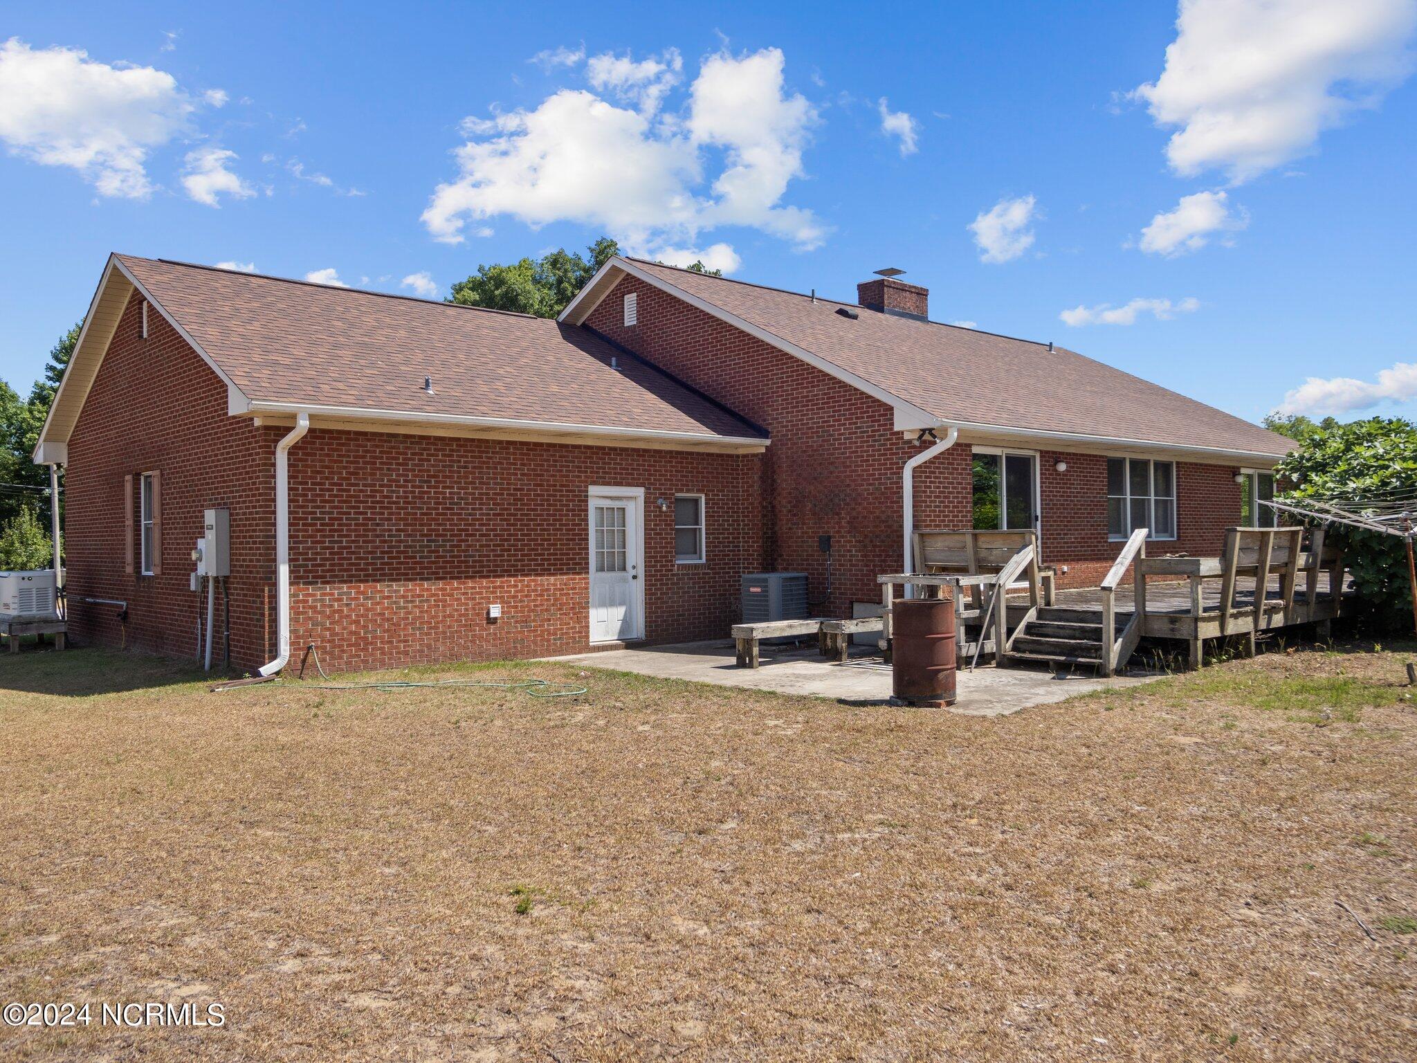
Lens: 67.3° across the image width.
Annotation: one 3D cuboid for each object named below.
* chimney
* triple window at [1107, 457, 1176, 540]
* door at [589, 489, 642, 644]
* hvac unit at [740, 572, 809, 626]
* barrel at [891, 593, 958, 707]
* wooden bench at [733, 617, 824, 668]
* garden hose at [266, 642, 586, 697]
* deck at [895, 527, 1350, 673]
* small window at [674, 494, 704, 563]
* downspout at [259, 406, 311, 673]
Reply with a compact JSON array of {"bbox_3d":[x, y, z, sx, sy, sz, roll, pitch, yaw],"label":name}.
[{"bbox_3d":[4.238,-5.348,24.369,1.600,1.120,0.780,-1,0,-42],"label":"chimney"},{"bbox_3d":[7.624,-0.540,18.704,2.600,1.430,0.110,-1,0,-42],"label":"triple window"},{"bbox_3d":[-1.298,0.509,15.088,0.960,2.120,0.120,-1,0,-42],"label":"door"},{"bbox_3d":[0.931,1.071,15.045,0.740,0.950,0.740,-1,0,-42],"label":"hvac unit"},{"bbox_3d":[2.000,1.096,9.850,0.590,0.900,0.590,-1,0,0],"label":"barrel"},{"bbox_3d":[0.882,1.386,13.297,1.300,0.500,0.420,-1,0,-42],"label":"wooden bench"},{"bbox_3d":[-2.962,1.462,11.467,3.615,0.410,1.010,-1,0,18],"label":"garden hose"},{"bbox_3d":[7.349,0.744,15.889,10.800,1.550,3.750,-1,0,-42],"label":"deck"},{"bbox_3d":[-0.288,-0.030,16.009,0.600,1.050,0.080,-1,0,-42],"label":"small window"},{"bbox_3d":[-4.623,0.148,11.590,0.360,2.860,0.660,-1,0,-42],"label":"downspout"}]

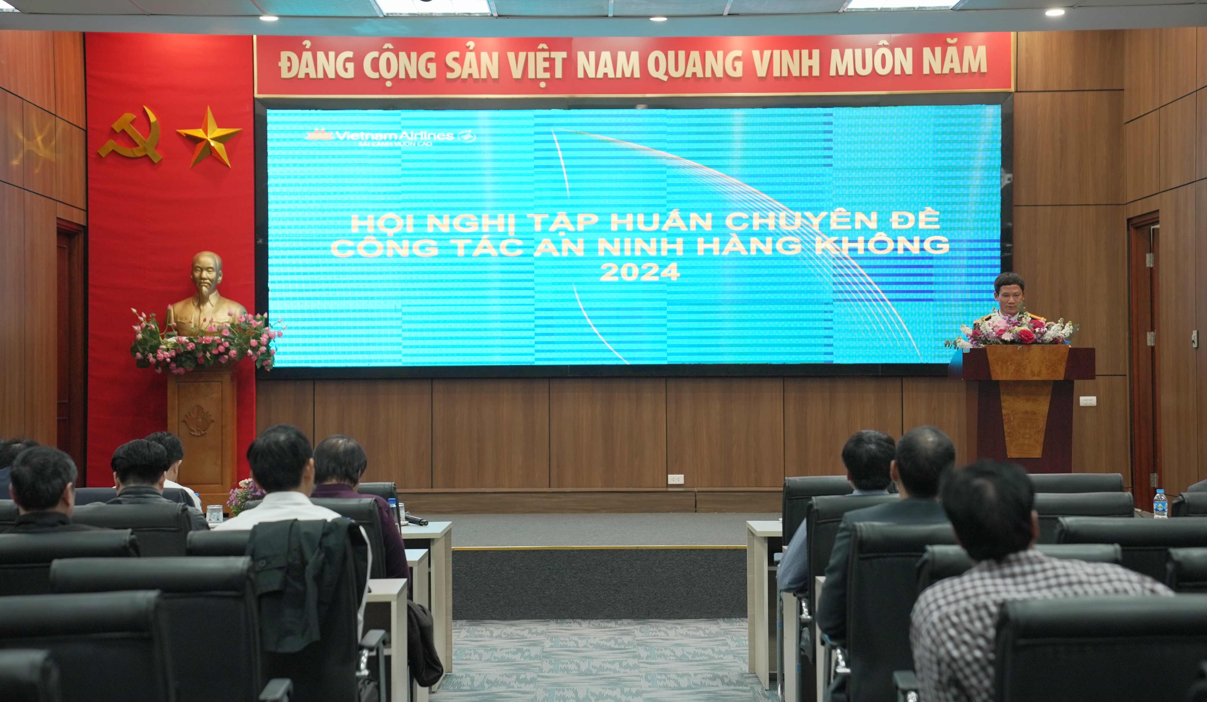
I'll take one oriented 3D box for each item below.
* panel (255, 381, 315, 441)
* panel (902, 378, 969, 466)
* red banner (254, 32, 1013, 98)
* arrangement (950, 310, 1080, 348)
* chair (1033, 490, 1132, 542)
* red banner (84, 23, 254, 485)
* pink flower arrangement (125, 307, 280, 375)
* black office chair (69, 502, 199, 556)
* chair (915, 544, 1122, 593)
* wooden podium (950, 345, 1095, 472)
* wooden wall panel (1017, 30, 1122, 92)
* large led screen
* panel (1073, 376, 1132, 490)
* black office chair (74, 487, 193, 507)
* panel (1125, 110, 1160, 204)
[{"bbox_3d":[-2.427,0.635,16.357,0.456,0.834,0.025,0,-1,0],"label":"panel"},{"bbox_3d":[2.753,0.632,16.550,0.890,0.858,0.030,0,-1,0],"label":"panel"},{"bbox_3d":[0.231,-2.200,16.450,5.809,0.513,0.050,0,-1,0],"label":"red banner"},{"bbox_3d":[2.532,-0.132,13.311,0.806,0.250,0.320,0,-1,0],"label":"arrangement"},{"bbox_3d":[1.603,1.008,7.760,0.560,1.015,0.640,0,-1,-2],"label":"chair"},{"bbox_3d":[-3.320,-0.619,16.483,1.283,3.622,0.040,0,-1,0],"label":"red banner"},{"bbox_3d":[-2.884,-0.075,15.593,1.103,0.470,0.500,0,-1,0],"label":"pink flower arrangement"},{"bbox_3d":[-1.659,1.027,7.539,0.560,1.015,0.640,0,-1,-6],"label":"black office chair"},{"bbox_3d":[1.000,0.972,5.376,0.560,1.015,0.640,0,-1,0],"label":"chair"},{"bbox_3d":[2.625,0.570,13.486,0.815,1.210,0.550,0,-1,0],"label":"wooden podium"},{"bbox_3d":[3.602,-2.267,16.550,0.802,0.523,0.030,0,-1,0],"label":"wooden wall panel"},{"bbox_3d":[0.238,-0.880,16.437,5.596,1.962,0.100,0,-1,0],"label":"large led screen"},{"bbox_3d":[3.624,0.622,16.501,0.839,0.858,0.030,0,-1,0],"label":"panel"},{"bbox_3d":[-1.956,1.074,9.102,0.550,1.010,0.620,0,-1,3],"label":"black office chair"},{"bbox_3d":[4.026,-1.443,16.005,0.030,0.615,1.050,0,-1,0],"label":"panel"}]

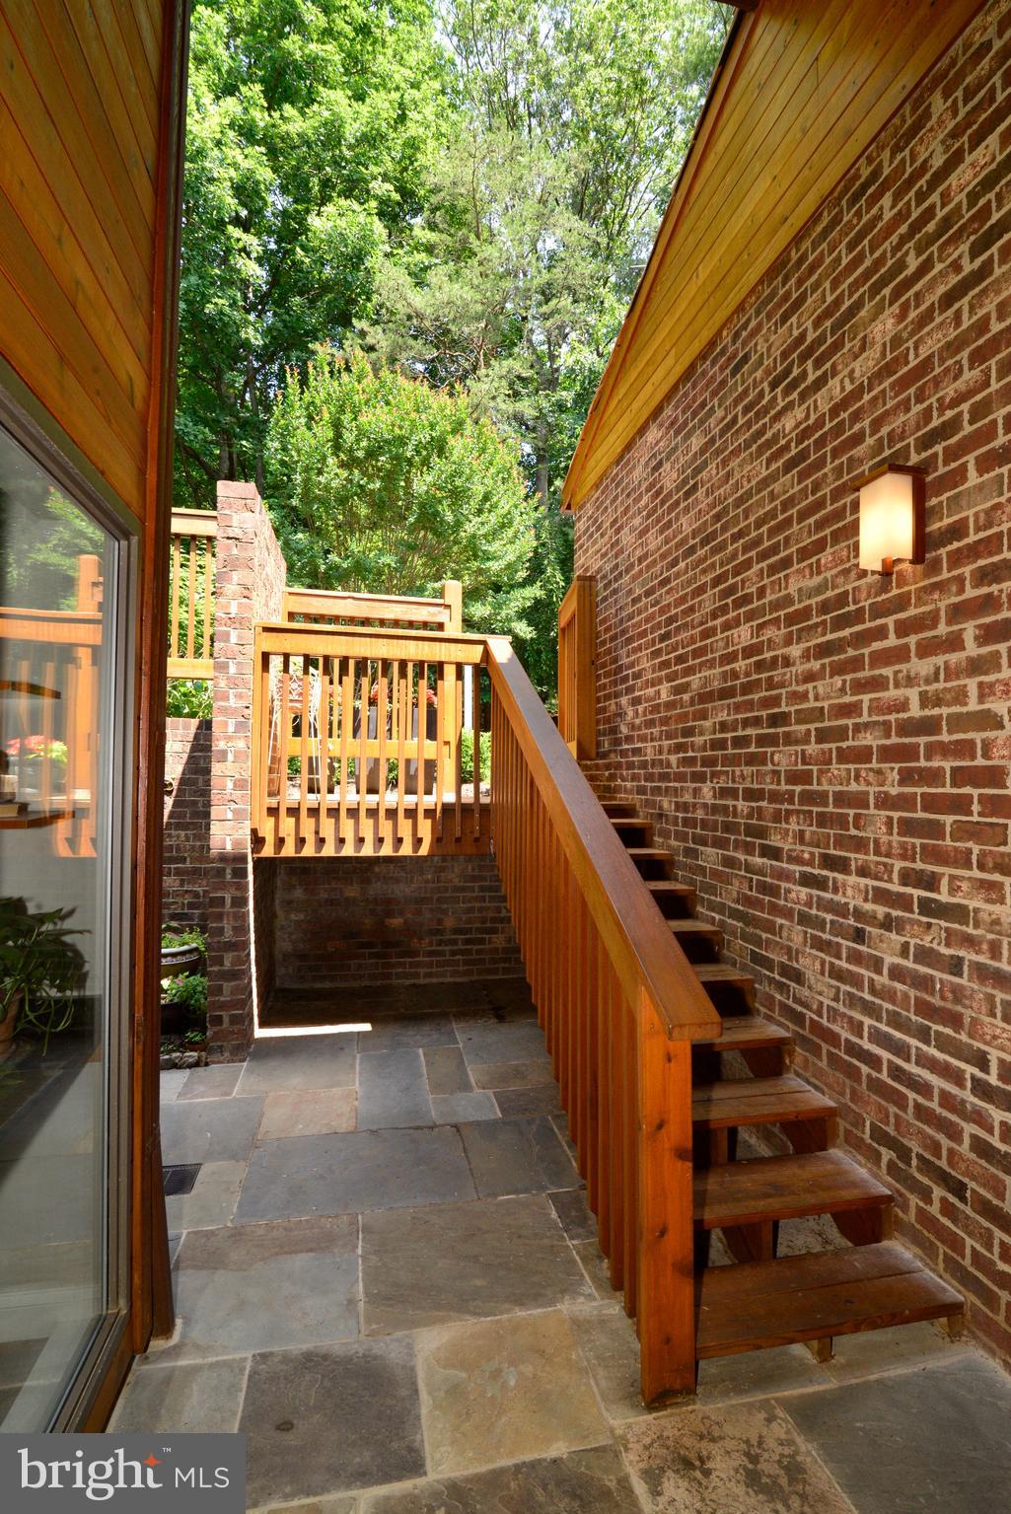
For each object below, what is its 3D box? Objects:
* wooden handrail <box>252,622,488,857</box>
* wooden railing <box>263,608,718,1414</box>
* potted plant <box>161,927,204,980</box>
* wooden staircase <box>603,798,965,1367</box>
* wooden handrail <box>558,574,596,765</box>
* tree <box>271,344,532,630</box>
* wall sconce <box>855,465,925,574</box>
[{"bbox_3d":[-0.820,-0.095,4.245,1.448,1.415,0.140,0,-1,-12],"label":"wooden handrail"},{"bbox_3d":[-0.489,0.409,2.956,1.580,2.484,2.775,0,-1,-12],"label":"wooden railing"},{"bbox_3d":[-2.154,1.229,4.200,0.520,0.310,0.520,0,-1,-12],"label":"potted plant"},{"bbox_3d":[0.605,0.956,3.054,0.875,1.399,2.520,0,-1,-12],"label":"wooden staircase"},{"bbox_3d":[0.554,-0.650,5.273,0.150,1.360,0.530,0,-1,-12],"label":"wooden handrail"},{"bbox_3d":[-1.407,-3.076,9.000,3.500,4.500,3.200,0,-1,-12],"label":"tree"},{"bbox_3d":[1.209,-0.717,2.118,0.145,0.328,0.160,0,-1,-12],"label":"wall sconce"}]

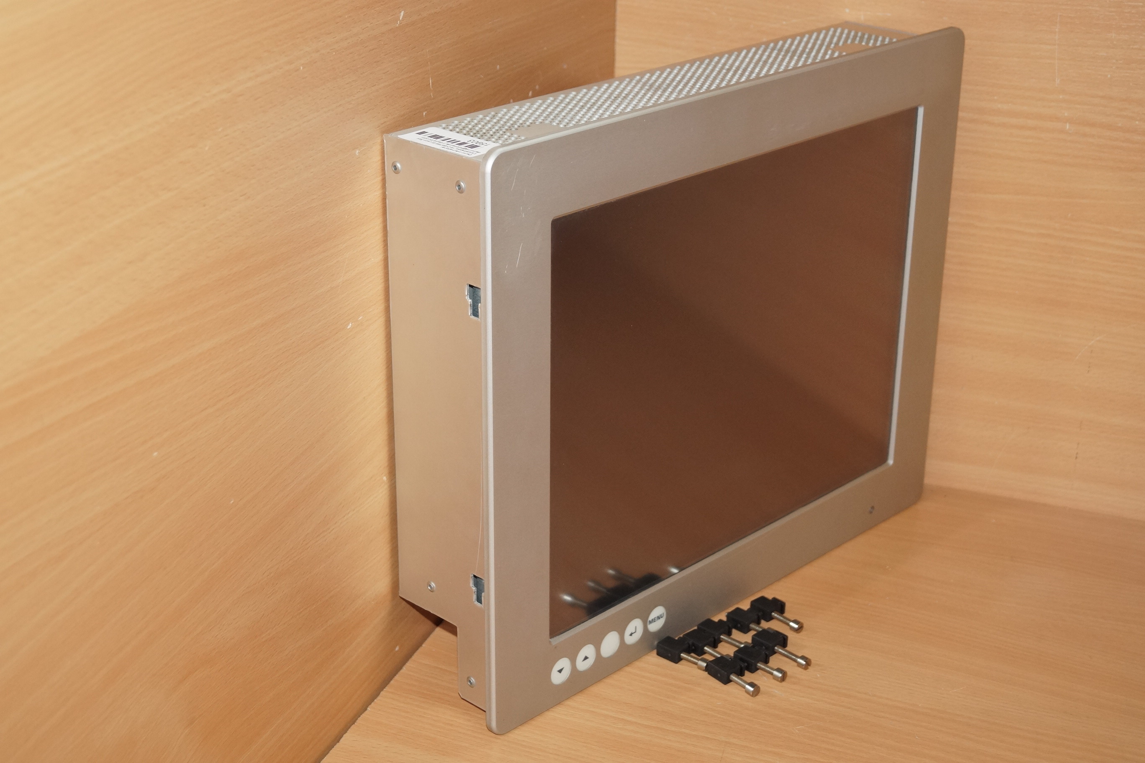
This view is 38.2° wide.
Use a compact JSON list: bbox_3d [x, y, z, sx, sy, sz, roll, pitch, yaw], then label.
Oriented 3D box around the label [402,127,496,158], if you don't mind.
[{"bbox_3d":[-0.057,-0.115,0.789,0.024,0.001,0.052,-22,32,-40],"label":"label"}]

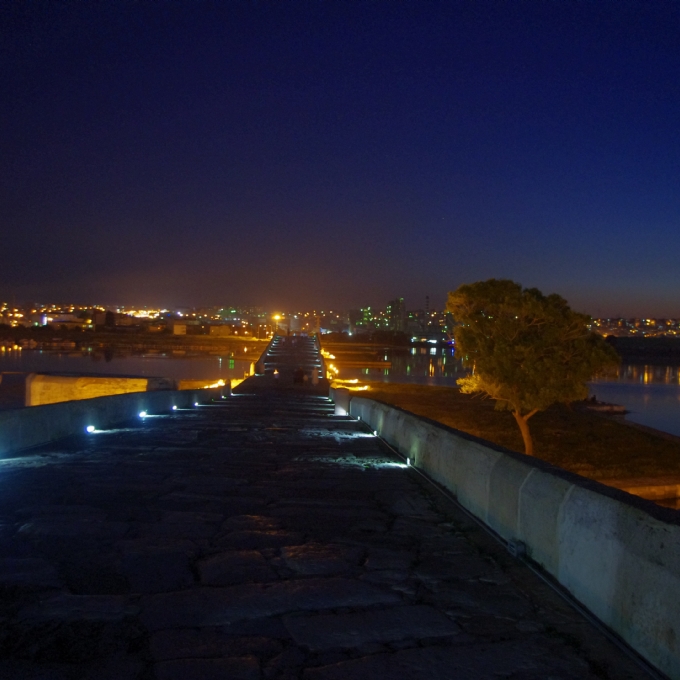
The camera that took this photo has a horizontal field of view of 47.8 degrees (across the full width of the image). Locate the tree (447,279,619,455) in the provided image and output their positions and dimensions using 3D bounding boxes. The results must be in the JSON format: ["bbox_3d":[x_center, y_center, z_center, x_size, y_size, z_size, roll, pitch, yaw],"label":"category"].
[{"bbox_3d":[8.000,1.250,32.000,6.900,7.500,6.600,1,0,0],"label":"tree"}]

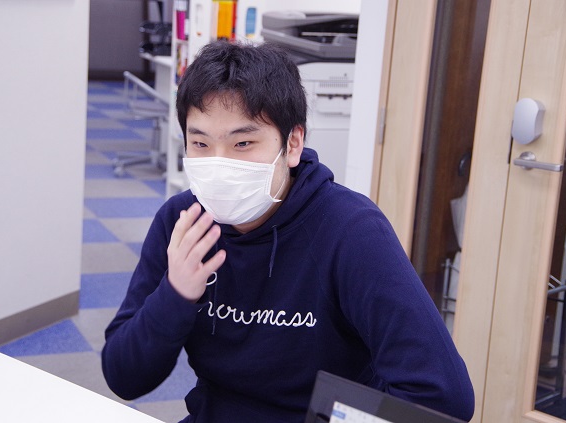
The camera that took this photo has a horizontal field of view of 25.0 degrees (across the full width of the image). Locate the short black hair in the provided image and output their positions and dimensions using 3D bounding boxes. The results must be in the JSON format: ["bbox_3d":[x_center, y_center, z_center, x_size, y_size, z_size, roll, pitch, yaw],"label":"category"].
[{"bbox_3d":[-0.061,-0.158,1.870,0.185,0.180,0.215,9,16,24],"label":"short black hair"}]

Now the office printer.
[{"bbox_3d":[0.256,-0.247,5.217,0.670,1.130,0.600,0,12,-22],"label":"office printer"}]

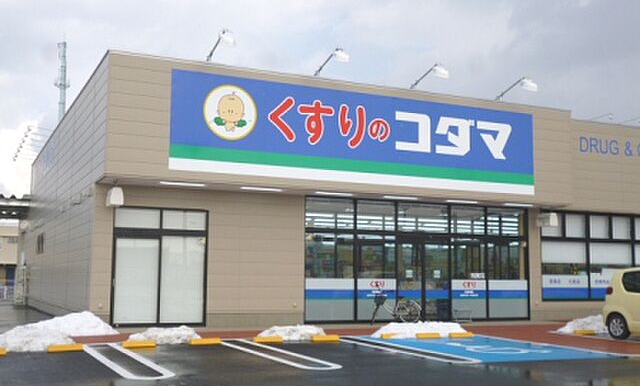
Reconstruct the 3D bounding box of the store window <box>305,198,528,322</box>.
[{"bbox_3d":[2.851,1.895,20.763,7.161,3.206,0.200,3,-6,-24],"label":"store window"}]

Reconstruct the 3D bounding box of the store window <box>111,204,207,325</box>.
[{"bbox_3d":[-3.715,1.743,17.744,2.206,2.747,0.180,3,-6,-24],"label":"store window"}]

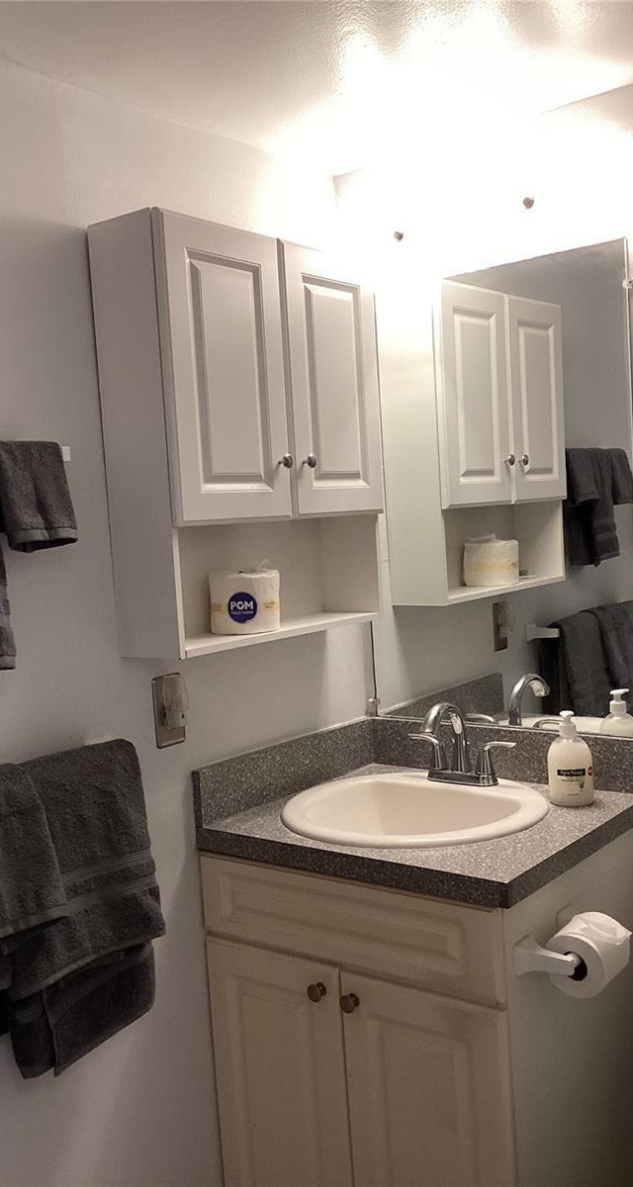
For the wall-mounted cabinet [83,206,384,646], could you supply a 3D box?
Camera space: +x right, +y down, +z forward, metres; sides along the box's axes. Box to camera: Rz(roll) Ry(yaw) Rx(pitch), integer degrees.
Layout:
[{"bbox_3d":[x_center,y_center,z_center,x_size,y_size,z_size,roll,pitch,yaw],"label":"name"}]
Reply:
[{"bbox_3d":[-0.109,-0.275,1.949,0.173,0.713,0.572,0,5,38],"label":"wall-mounted cabinet"}]

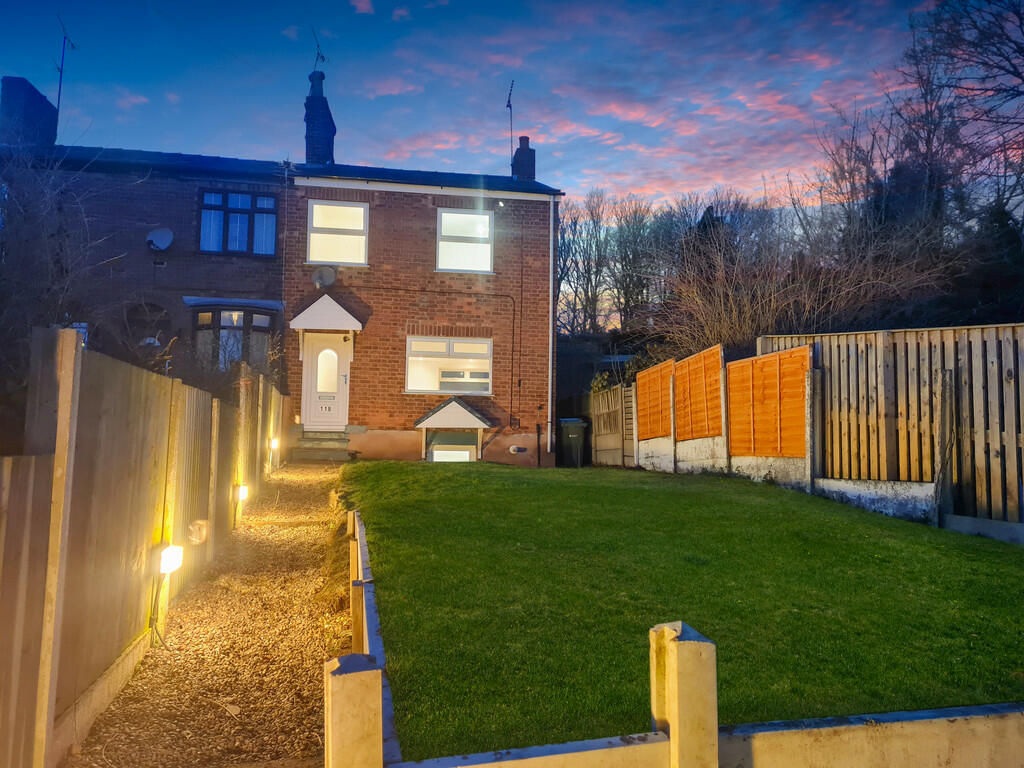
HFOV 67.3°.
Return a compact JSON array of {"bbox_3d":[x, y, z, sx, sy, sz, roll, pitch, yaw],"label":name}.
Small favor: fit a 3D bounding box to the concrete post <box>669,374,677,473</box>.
[{"bbox_3d":[2.562,0.619,12.068,0.110,1.529,0.100,1,-6,-9],"label":"concrete post"}]

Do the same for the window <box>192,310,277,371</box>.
[{"bbox_3d":[-5.601,-0.856,15.524,1.527,1.355,0.300,2,-6,-9],"label":"window"}]

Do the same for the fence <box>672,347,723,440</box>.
[{"bbox_3d":[2.715,0.188,11.179,0.050,1.220,1.830,1,-7,-8],"label":"fence"}]

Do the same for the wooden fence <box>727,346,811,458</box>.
[{"bbox_3d":[3.062,0.263,9.272,0.050,1.220,1.830,3,-5,-12],"label":"wooden fence"}]

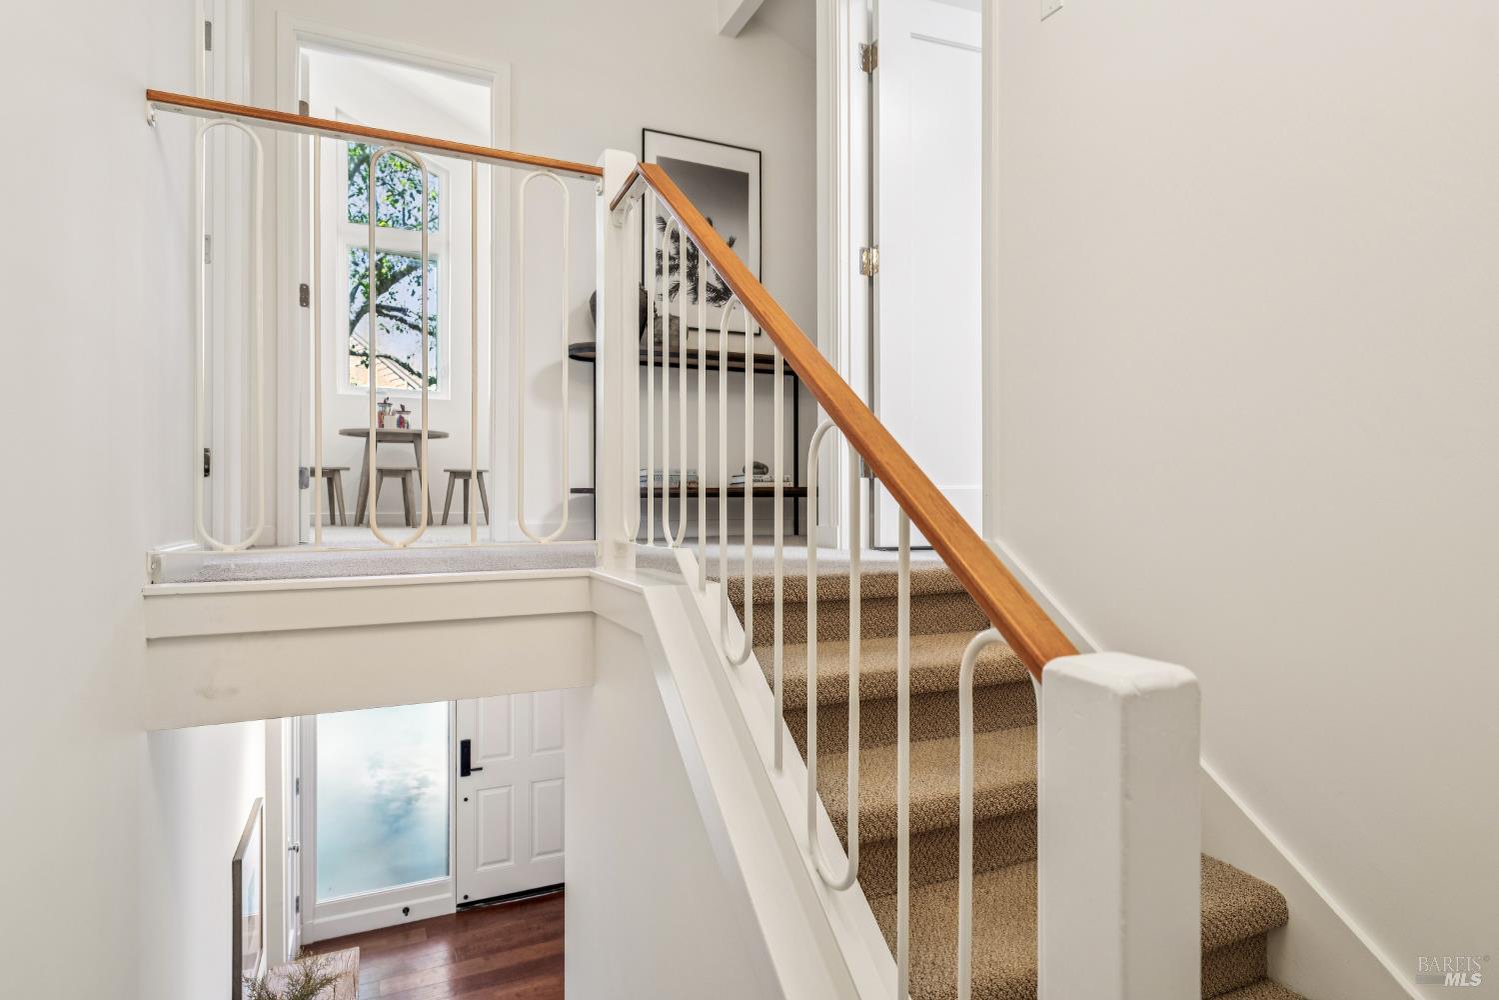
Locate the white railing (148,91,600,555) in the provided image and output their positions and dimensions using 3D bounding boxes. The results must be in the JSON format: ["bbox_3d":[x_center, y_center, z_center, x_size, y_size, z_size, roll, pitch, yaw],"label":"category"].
[{"bbox_3d":[-0.885,-0.395,1.990,1.020,1.030,0.065,0,0,-25],"label":"white railing"}]

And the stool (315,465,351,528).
[{"bbox_3d":[-2.540,-0.018,4.770,0.295,0.350,0.290,0,0,-25],"label":"stool"}]

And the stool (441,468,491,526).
[{"bbox_3d":[-1.755,-0.016,4.900,0.295,0.350,0.290,0,0,-25],"label":"stool"}]

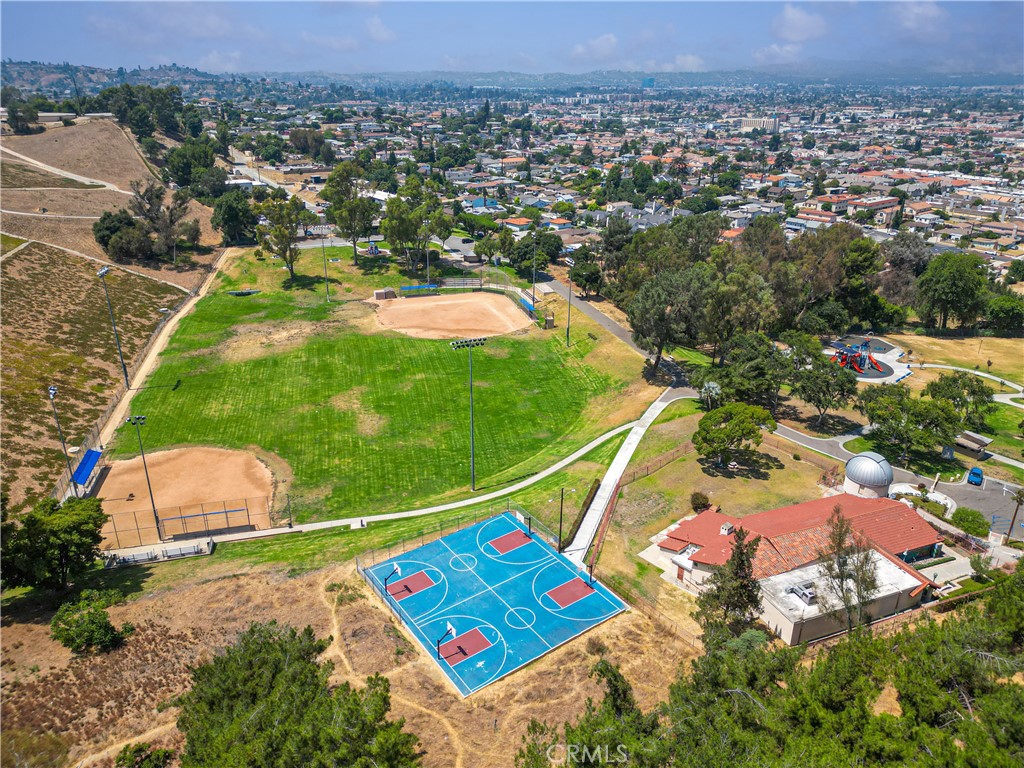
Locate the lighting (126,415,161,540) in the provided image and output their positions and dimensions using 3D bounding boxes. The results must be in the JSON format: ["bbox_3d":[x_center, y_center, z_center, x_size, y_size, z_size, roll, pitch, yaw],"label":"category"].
[{"bbox_3d":[-49.432,13.154,96.223,3.200,19.170,1.200,-8,24,-17],"label":"lighting"}]

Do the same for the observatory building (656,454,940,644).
[{"bbox_3d":[43.947,21.478,100.887,44.300,7.200,27.300,-8,24,-17],"label":"observatory building"}]

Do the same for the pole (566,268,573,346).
[{"bbox_3d":[12.523,-17.379,154.017,1.200,19.900,4.000,-11,25,-23],"label":"pole"}]

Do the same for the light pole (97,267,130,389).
[{"bbox_3d":[-77.769,-10.547,139.269,1.200,24.930,4.200,-1,23,-3],"label":"light pole"}]

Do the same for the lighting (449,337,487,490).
[{"bbox_3d":[-5.967,5.048,105.116,5.200,25.090,1.200,-8,25,-19],"label":"lighting"}]

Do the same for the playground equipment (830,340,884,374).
[{"bbox_3d":[78.200,-6.932,161.251,9.800,6.000,8.500,-10,25,-22],"label":"playground equipment"}]

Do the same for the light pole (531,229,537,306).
[{"bbox_3d":[5.652,-28.665,178.617,1.200,19.320,3.000,-8,24,-18],"label":"light pole"}]

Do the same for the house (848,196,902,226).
[{"bbox_3d":[191.773,-94.057,377.310,34.000,6.500,11.300,-19,30,-37],"label":"house"}]

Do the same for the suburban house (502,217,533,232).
[{"bbox_3d":[3.084,-71.478,316.594,10.200,4.700,10.600,20,30,38],"label":"suburban house"}]

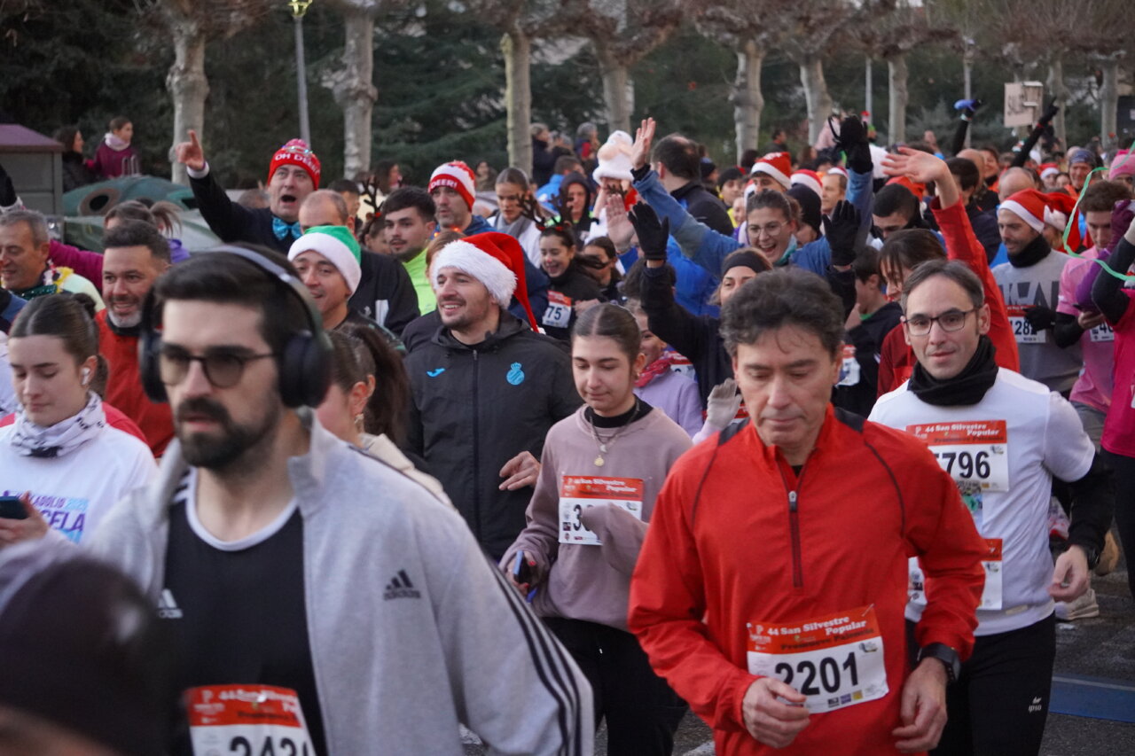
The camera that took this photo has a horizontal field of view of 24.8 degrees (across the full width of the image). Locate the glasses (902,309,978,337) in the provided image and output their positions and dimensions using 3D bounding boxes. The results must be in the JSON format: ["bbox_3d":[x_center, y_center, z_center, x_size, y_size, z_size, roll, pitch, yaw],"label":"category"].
[{"bbox_3d":[0.787,-0.116,5.420,0.138,0.045,0.140,-4,6,26],"label":"glasses"}]

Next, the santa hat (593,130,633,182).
[{"bbox_3d":[0.240,-1.162,13.600,0.240,0.280,0.260,4,3,17],"label":"santa hat"}]

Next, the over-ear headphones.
[{"bbox_3d":[-0.396,-0.061,3.070,0.205,0.190,0.090,2,6,18],"label":"over-ear headphones"}]

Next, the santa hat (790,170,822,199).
[{"bbox_3d":[1.267,-1.025,13.700,0.210,0.200,0.240,4,-6,18],"label":"santa hat"}]

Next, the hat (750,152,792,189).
[{"bbox_3d":[1.008,-1.036,12.800,0.210,0.190,0.230,10,3,24],"label":"hat"}]

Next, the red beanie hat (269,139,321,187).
[{"bbox_3d":[-0.920,-0.729,8.750,0.180,0.180,0.210,6,-1,5],"label":"red beanie hat"}]

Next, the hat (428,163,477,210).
[{"bbox_3d":[-0.458,-0.763,10.300,0.195,0.190,0.225,4,-8,17],"label":"hat"}]

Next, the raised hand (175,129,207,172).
[{"bbox_3d":[-1.241,-0.747,8.500,0.110,0.150,0.090,-10,8,6],"label":"raised hand"}]

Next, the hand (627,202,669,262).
[{"bbox_3d":[0.249,-0.456,8.100,0.115,0.190,0.065,-16,6,13],"label":"hand"}]

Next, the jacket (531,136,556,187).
[{"bbox_3d":[-0.309,-2.490,30.500,0.380,0.700,0.500,5,8,42],"label":"jacket"}]

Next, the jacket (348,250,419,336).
[{"bbox_3d":[-0.736,-0.068,8.200,0.540,0.700,0.300,1,6,12],"label":"jacket"}]

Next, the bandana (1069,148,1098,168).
[{"bbox_3d":[2.972,-1.265,14.900,0.175,0.130,0.210,2,-2,18],"label":"bandana"}]

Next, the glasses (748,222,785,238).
[{"bbox_3d":[0.709,-0.522,9.050,0.138,0.045,0.140,8,6,17],"label":"glasses"}]

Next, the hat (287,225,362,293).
[{"bbox_3d":[-0.636,-0.315,6.800,0.205,0.205,0.250,4,-6,15],"label":"hat"}]

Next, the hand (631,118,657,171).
[{"bbox_3d":[0.261,-0.797,8.800,0.085,0.180,0.060,13,6,17],"label":"hand"}]

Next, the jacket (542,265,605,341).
[{"bbox_3d":[-0.021,-0.189,11.000,0.460,0.600,0.340,3,6,30],"label":"jacket"}]

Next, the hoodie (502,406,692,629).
[{"bbox_3d":[0.087,0.307,5.700,0.480,0.510,0.340,2,6,20],"label":"hoodie"}]

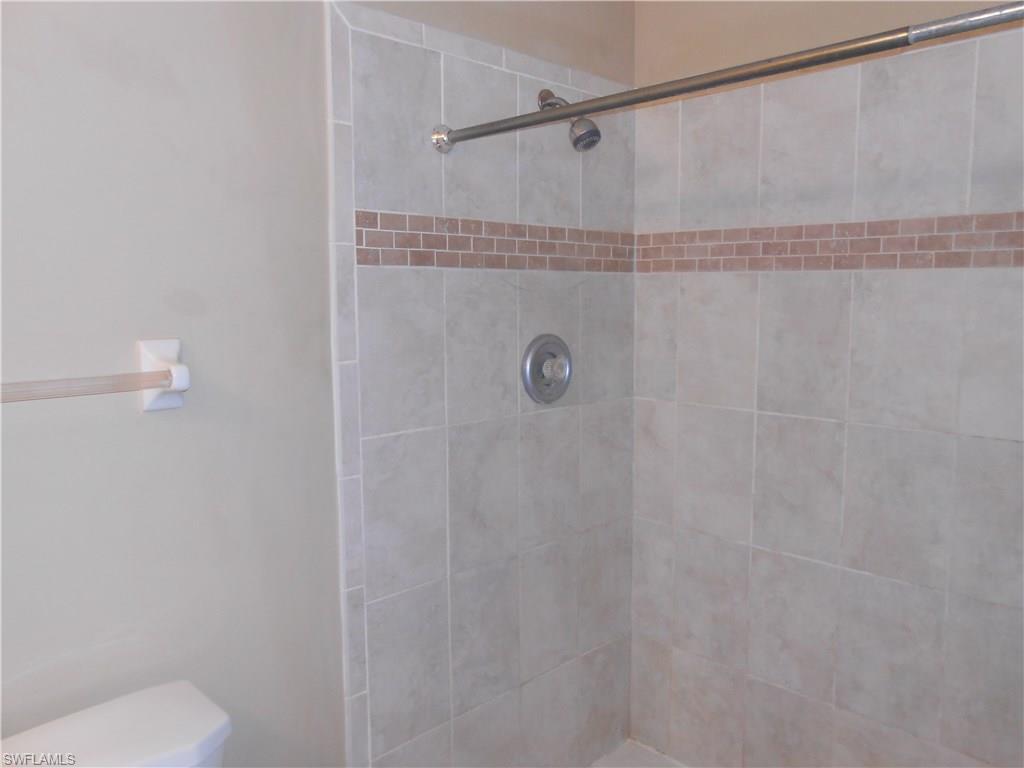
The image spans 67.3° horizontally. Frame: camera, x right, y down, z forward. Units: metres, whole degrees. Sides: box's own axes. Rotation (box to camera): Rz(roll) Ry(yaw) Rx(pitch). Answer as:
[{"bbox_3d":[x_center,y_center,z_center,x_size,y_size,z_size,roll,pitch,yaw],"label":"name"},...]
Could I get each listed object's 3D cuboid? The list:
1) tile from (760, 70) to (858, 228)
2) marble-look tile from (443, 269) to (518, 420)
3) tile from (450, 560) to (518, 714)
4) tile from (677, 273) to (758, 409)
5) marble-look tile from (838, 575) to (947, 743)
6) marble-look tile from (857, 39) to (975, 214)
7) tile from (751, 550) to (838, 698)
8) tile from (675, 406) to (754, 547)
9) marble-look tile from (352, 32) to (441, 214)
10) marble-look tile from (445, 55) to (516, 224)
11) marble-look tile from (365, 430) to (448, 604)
[{"bbox_3d":[0.614,-0.484,1.589,0.009,0.293,0.198,-6,9,-44],"label":"tile"},{"bbox_3d":[-0.062,-0.079,1.612,0.204,0.313,0.010,-6,9,-44],"label":"marble-look tile"},{"bbox_3d":[-0.057,0.535,1.649,0.199,0.304,0.009,-6,9,-44],"label":"tile"},{"bbox_3d":[0.493,-0.104,1.847,0.010,0.320,0.210,-6,9,-44],"label":"tile"},{"bbox_3d":[0.760,0.542,1.554,0.009,0.304,0.199,-6,9,-44],"label":"marble-look tile"},{"bbox_3d":[0.785,-0.486,1.504,0.010,0.311,0.209,-6,9,-44],"label":"marble-look tile"},{"bbox_3d":[0.618,0.527,1.697,0.009,0.304,0.198,-6,9,-44],"label":"tile"},{"bbox_3d":[0.485,0.211,1.848,0.010,0.311,0.204,-6,9,-44],"label":"tile"},{"bbox_3d":[-0.214,-0.483,1.455,0.205,0.316,0.010,-6,9,-44],"label":"marble-look tile"},{"bbox_3d":[-0.063,-0.487,1.568,0.204,0.305,0.010,-6,9,-44],"label":"marble-look tile"},{"bbox_3d":[-0.207,0.250,1.502,0.201,0.311,0.010,-6,9,-44],"label":"marble-look tile"}]

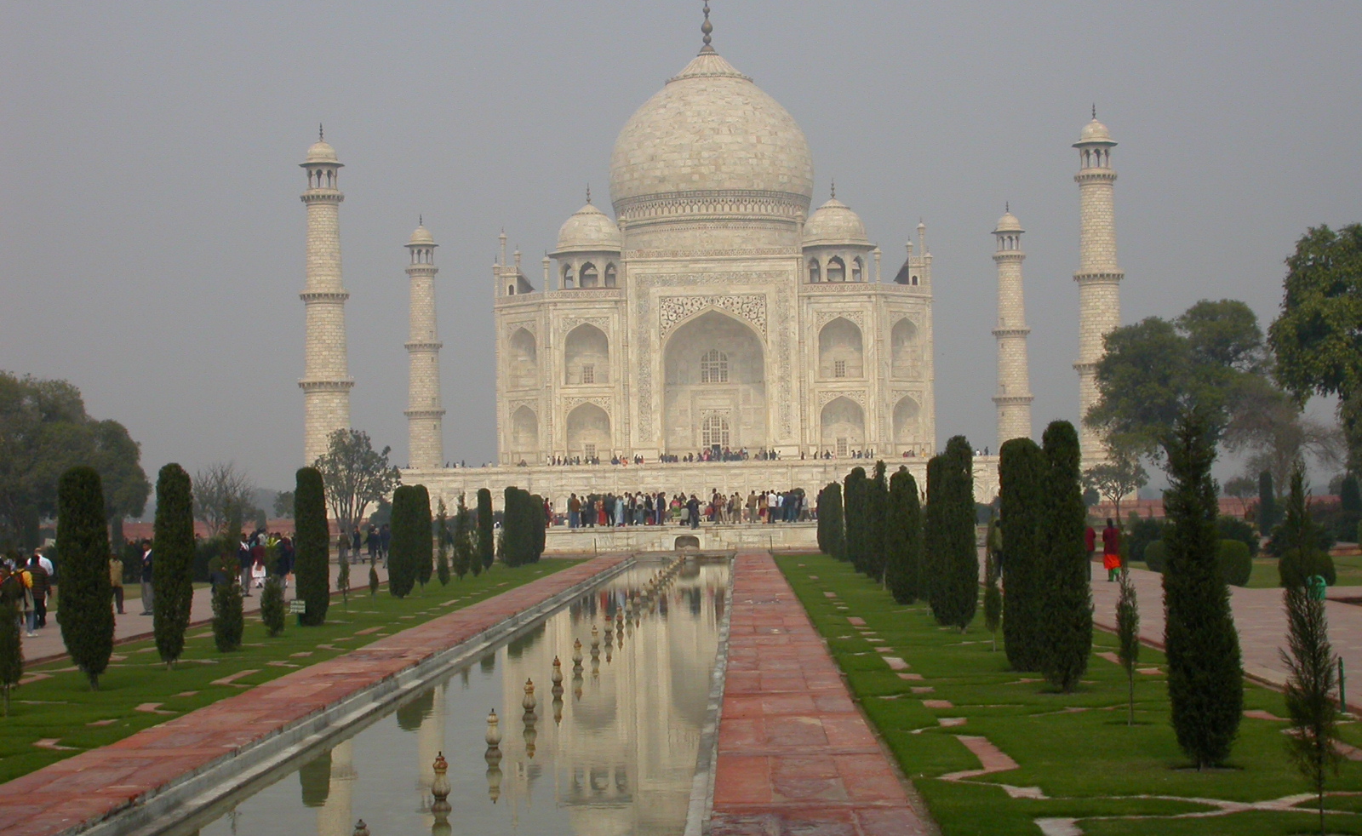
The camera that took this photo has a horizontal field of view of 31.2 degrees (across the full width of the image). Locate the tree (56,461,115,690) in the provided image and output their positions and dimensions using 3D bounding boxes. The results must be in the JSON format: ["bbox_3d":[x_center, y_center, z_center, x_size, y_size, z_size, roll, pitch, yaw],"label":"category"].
[{"bbox_3d":[-8.570,2.293,35.089,0.825,3.194,0.825,-1,-2,-14],"label":"tree"}]

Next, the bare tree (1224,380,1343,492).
[{"bbox_3d":[39.997,2.394,161.775,7.895,9.812,7.500,-2,-2,14],"label":"bare tree"}]

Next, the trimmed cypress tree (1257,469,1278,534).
[{"bbox_3d":[31.727,4.566,132.120,1.037,3.543,1.037,-2,-2,13],"label":"trimmed cypress tree"}]

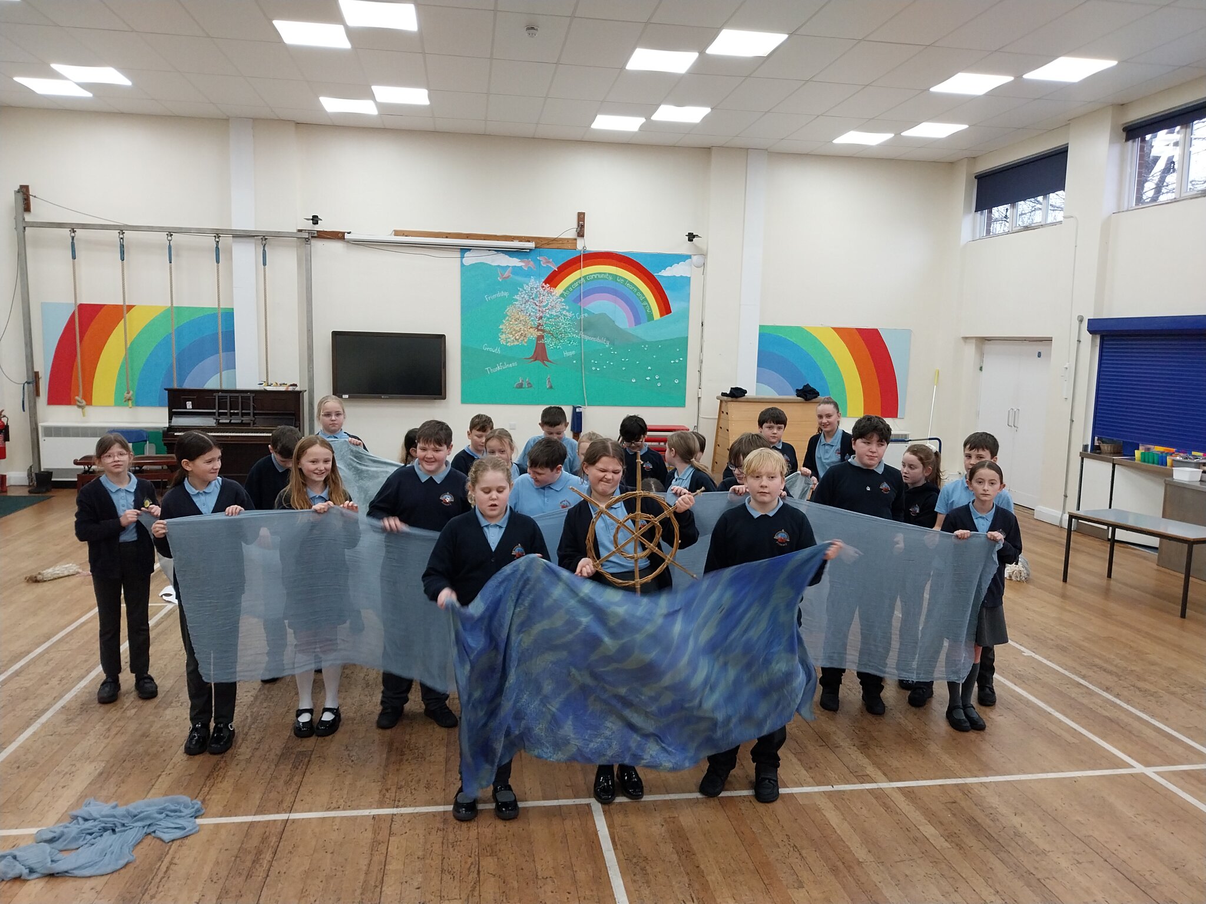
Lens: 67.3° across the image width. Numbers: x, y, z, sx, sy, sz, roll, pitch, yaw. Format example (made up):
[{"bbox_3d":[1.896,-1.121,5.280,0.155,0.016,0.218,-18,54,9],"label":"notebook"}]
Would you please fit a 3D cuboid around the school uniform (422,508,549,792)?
[{"bbox_3d":[-0.455,0.786,3.570,0.470,1.130,0.320,1,7,-6],"label":"school uniform"}]

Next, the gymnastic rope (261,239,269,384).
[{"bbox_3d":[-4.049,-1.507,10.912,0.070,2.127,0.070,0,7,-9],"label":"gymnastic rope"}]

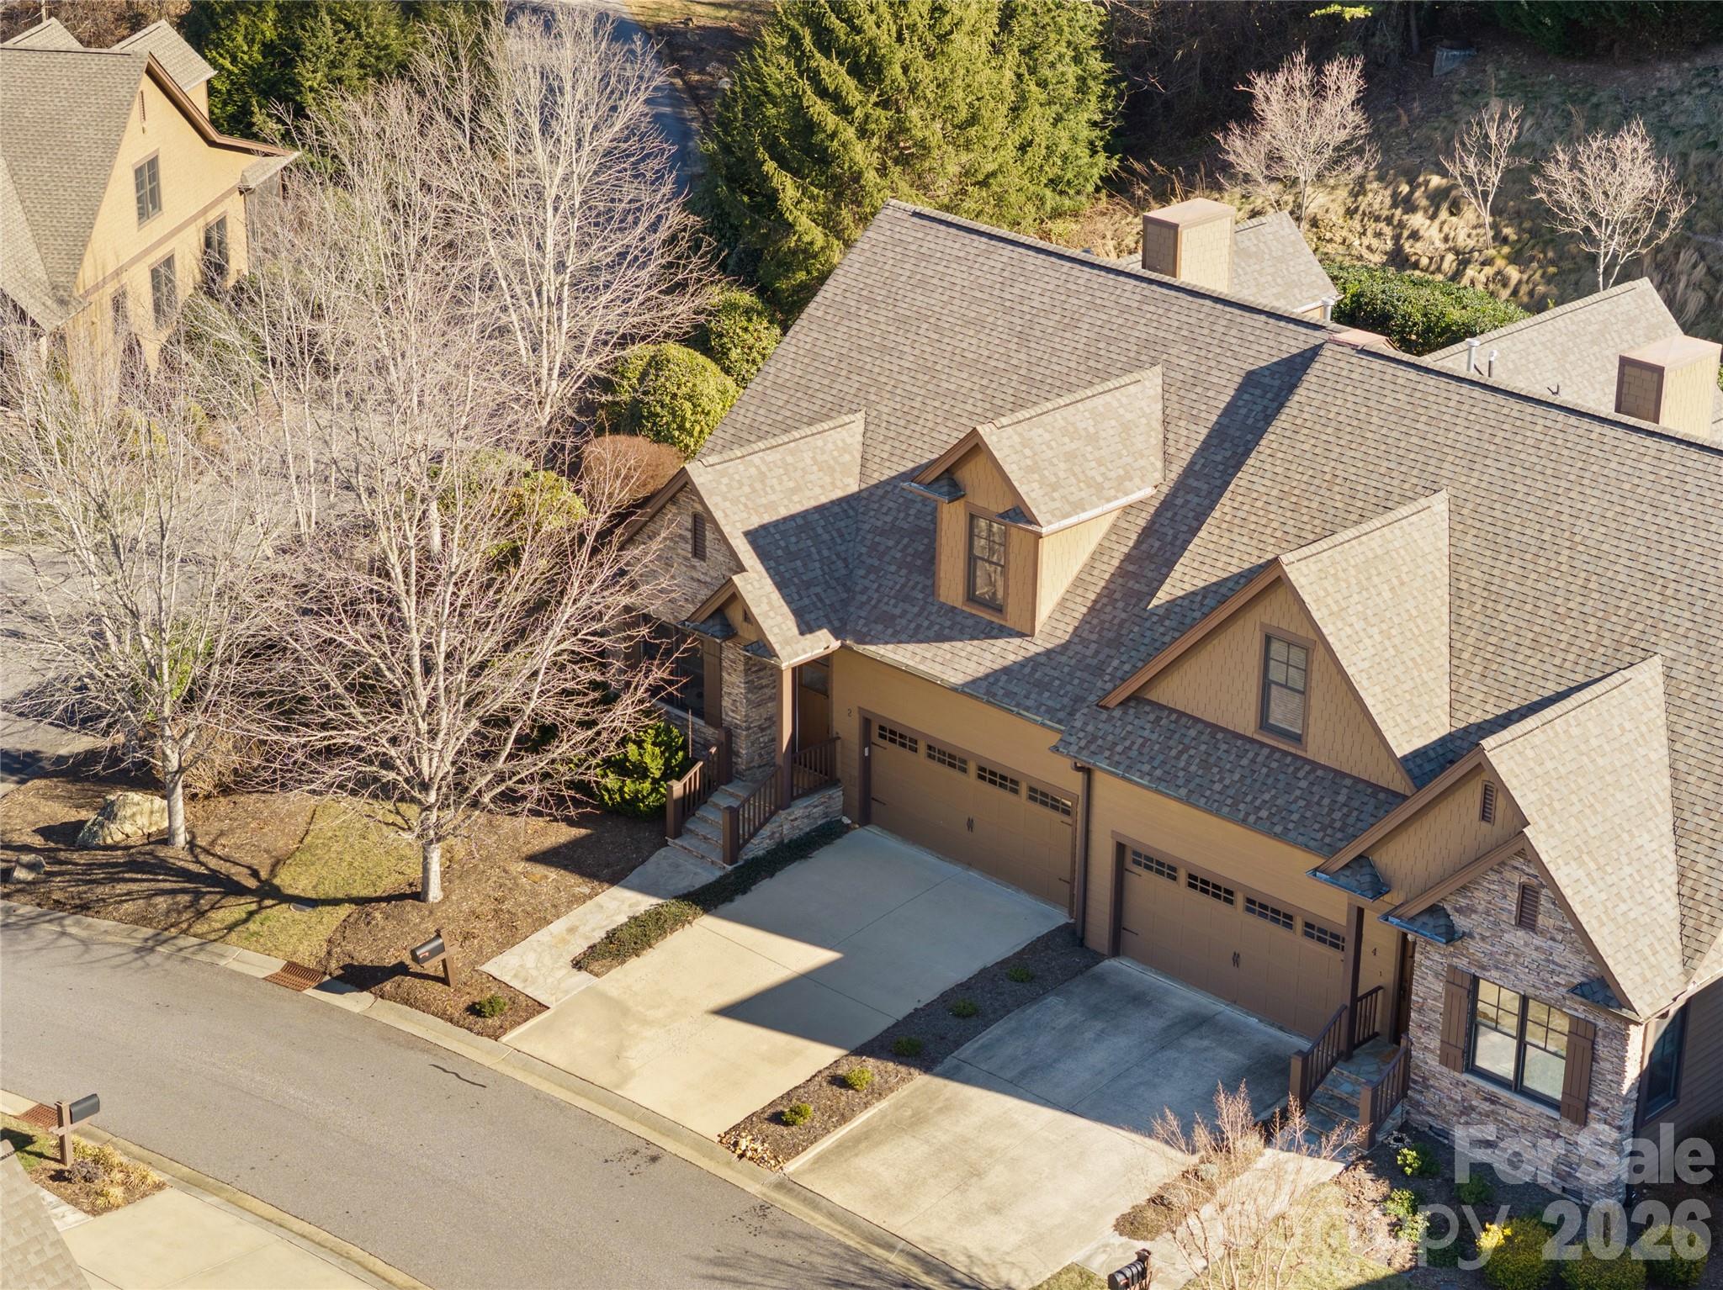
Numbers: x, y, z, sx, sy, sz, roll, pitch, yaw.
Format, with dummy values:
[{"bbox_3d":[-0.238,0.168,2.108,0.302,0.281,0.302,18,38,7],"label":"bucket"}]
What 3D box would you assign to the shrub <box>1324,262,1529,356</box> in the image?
[{"bbox_3d":[13.463,-8.011,83.616,5.600,1.900,2.800,21,30,40],"label":"shrub"}]

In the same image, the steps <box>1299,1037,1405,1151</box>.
[{"bbox_3d":[7.747,6.958,53.716,1.400,0.880,2.200,21,30,40],"label":"steps"}]

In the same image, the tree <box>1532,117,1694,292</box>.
[{"bbox_3d":[17.478,-10.071,81.097,3.740,4.670,3.550,1,23,0],"label":"tree"}]

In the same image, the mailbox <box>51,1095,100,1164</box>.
[{"bbox_3d":[-11.877,7.290,52.635,0.220,1.120,0.840,19,29,37],"label":"mailbox"}]

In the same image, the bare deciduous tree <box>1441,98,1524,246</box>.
[{"bbox_3d":[15.079,-11.445,84.522,2.010,3.690,1.910,1,23,0],"label":"bare deciduous tree"}]

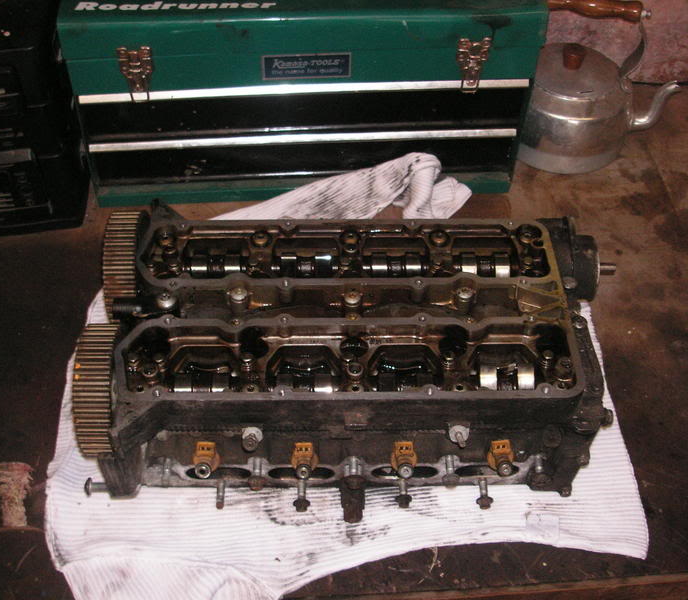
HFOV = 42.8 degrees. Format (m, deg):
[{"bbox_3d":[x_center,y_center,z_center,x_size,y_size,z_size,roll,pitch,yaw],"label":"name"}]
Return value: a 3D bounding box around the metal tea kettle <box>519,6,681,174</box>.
[{"bbox_3d":[0.320,-0.291,1.128,0.222,0.210,0.173,14,50,14],"label":"metal tea kettle"}]

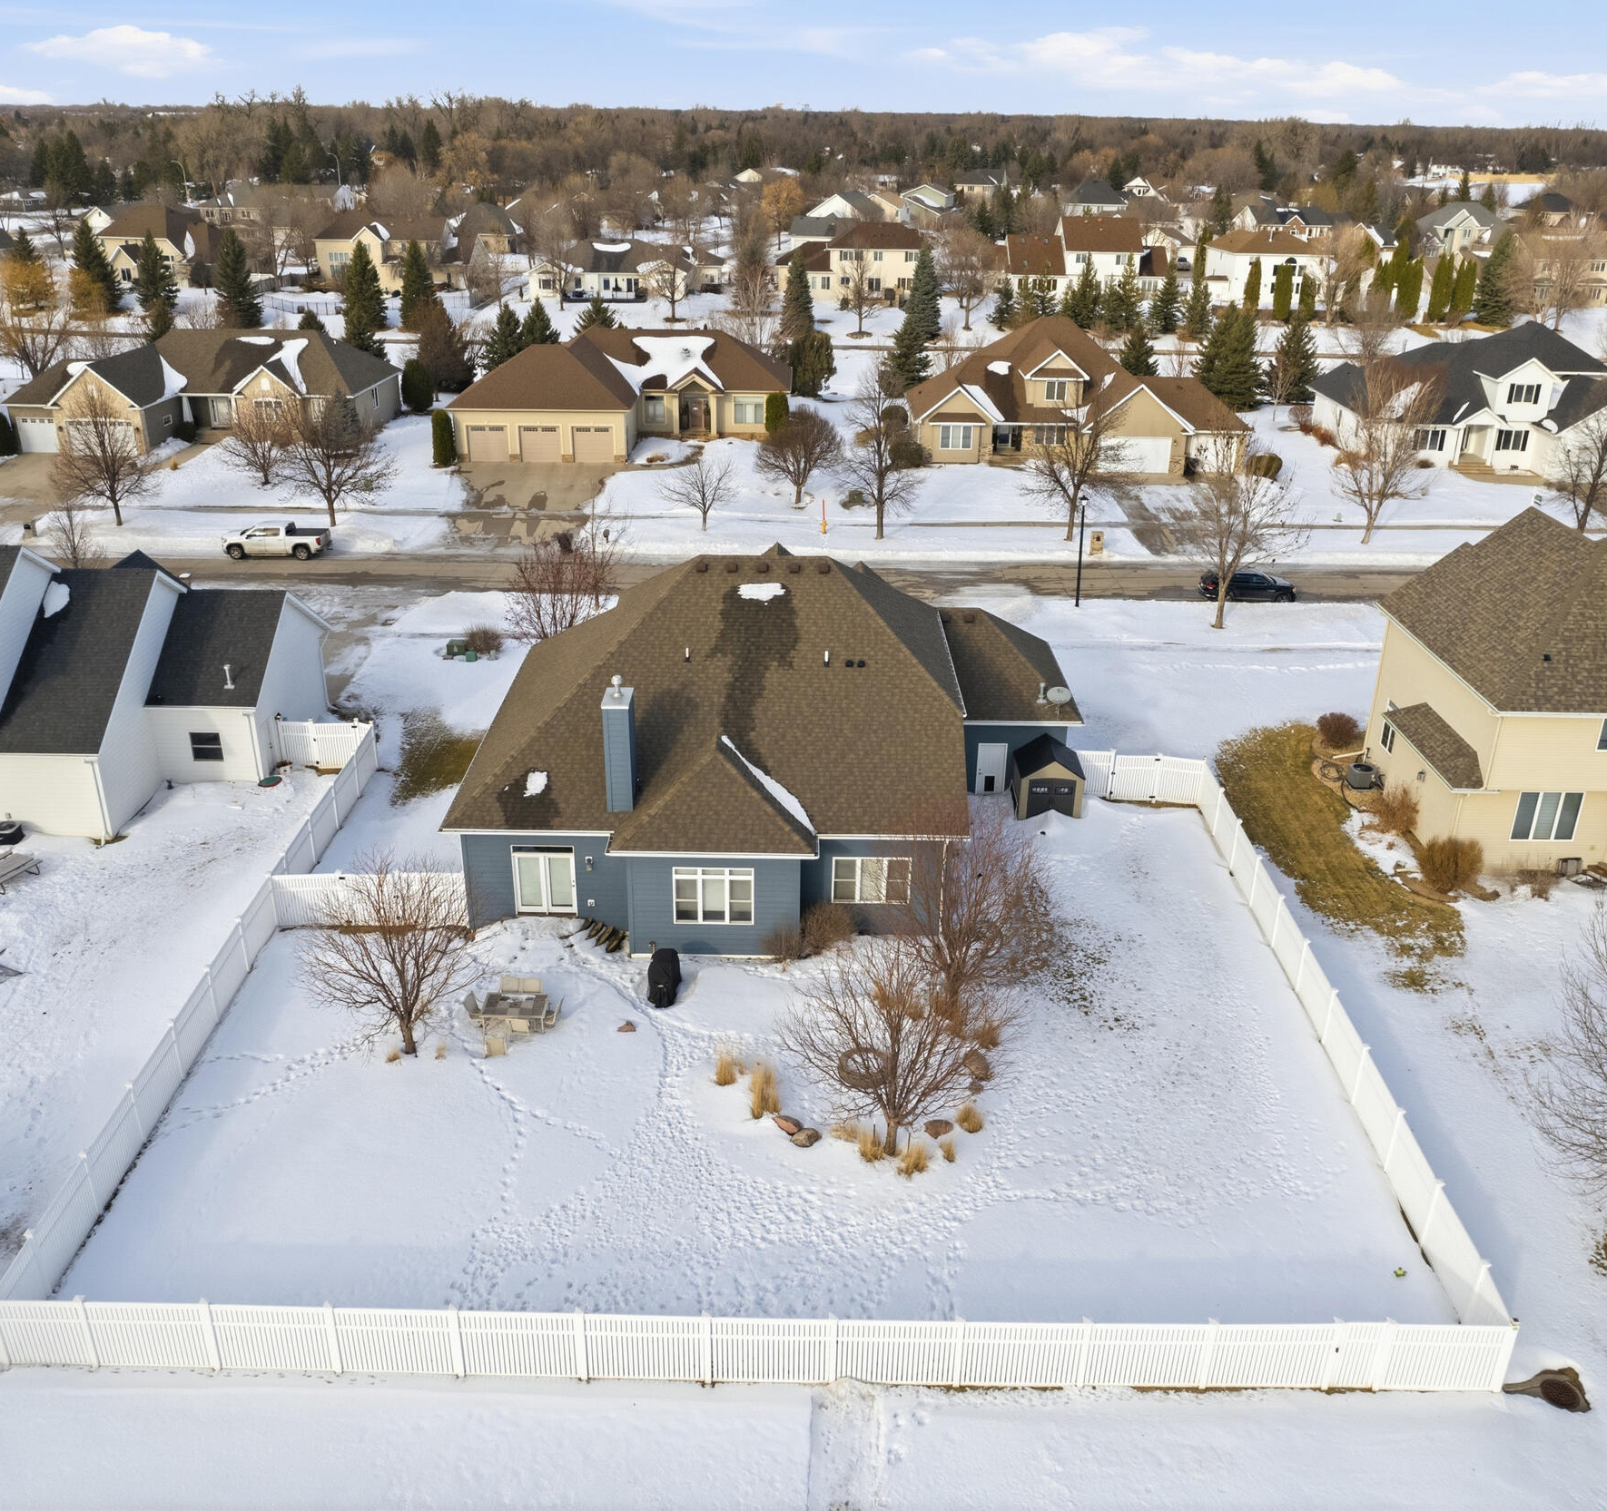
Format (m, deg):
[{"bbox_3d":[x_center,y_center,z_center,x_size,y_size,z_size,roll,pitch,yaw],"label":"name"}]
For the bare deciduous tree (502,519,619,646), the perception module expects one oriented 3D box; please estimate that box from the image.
[{"bbox_3d":[-11.192,-7.502,63.149,5.088,5.757,5.088,1,25,0],"label":"bare deciduous tree"}]

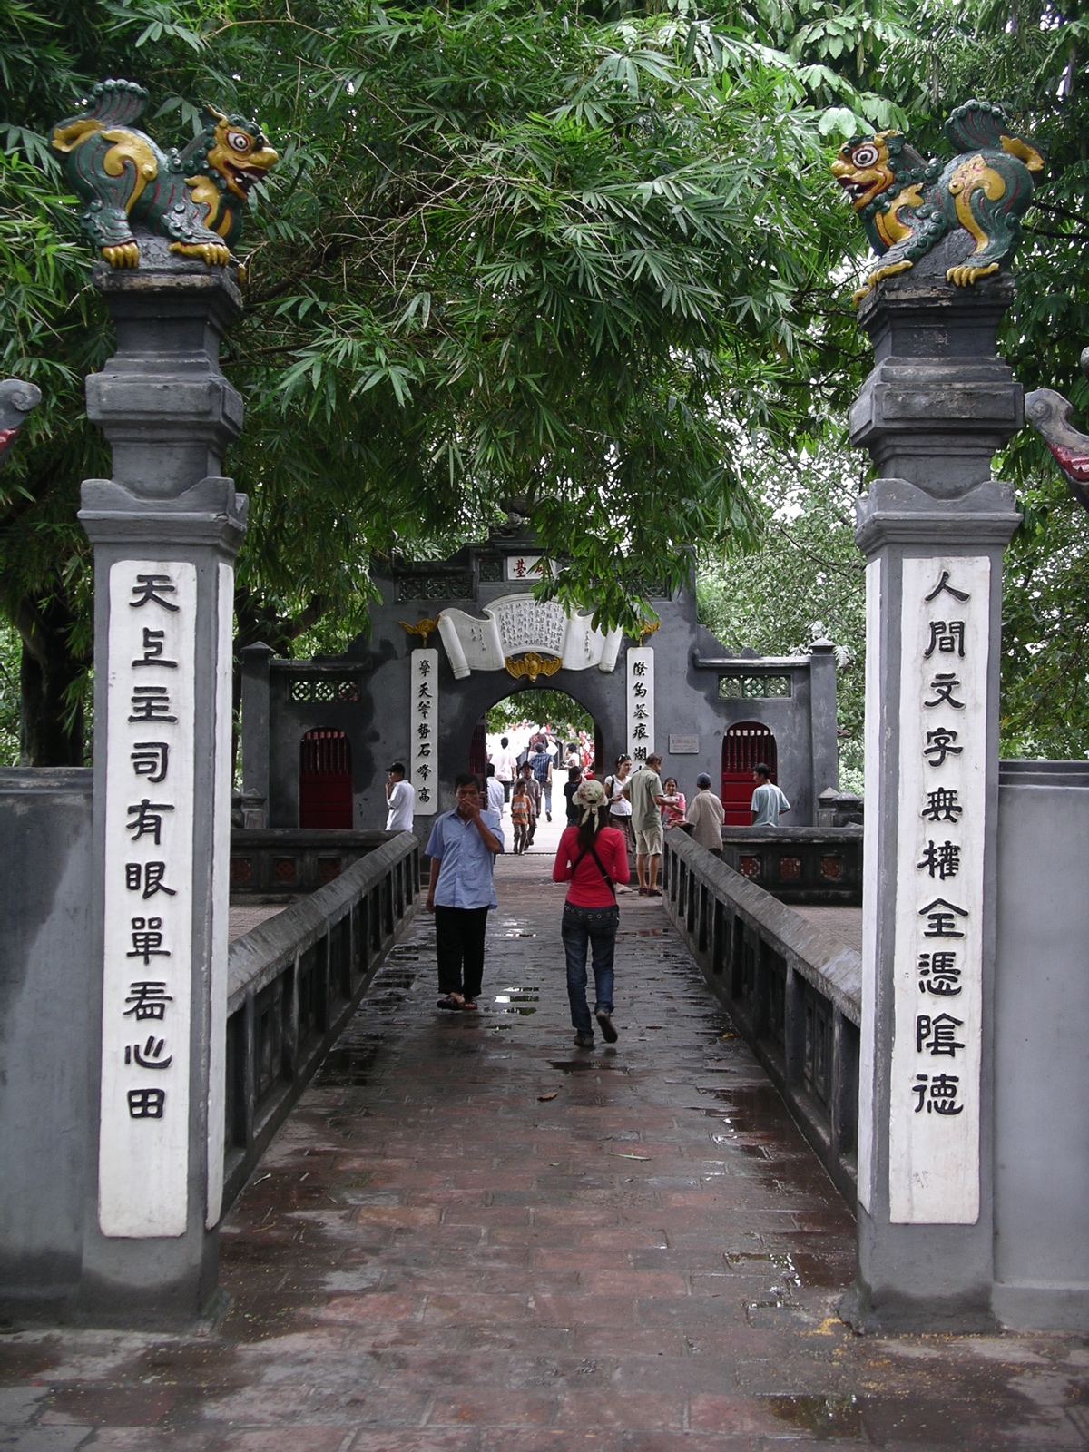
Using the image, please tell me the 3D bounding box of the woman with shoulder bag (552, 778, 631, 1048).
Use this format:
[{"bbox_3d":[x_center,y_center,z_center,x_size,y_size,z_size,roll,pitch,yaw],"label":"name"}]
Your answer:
[{"bbox_3d":[0.292,1.151,13.550,0.490,1.660,0.420,0,0,0],"label":"woman with shoulder bag"}]

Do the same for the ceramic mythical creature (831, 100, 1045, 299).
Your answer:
[{"bbox_3d":[1.411,-1.895,7.820,0.770,0.710,0.400,0,0,-3],"label":"ceramic mythical creature"}]

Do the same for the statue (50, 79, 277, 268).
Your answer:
[{"bbox_3d":[-1.366,-1.965,7.820,0.810,0.730,0.400,0,0,3],"label":"statue"}]

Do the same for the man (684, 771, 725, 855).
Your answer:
[{"bbox_3d":[1.735,1.255,23.500,0.460,1.530,0.330,0,0,-18],"label":"man"}]

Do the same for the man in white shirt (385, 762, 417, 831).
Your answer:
[{"bbox_3d":[-1.680,1.210,25.500,0.340,1.570,0.440,0,0,32],"label":"man in white shirt"}]

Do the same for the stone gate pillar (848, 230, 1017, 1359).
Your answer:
[{"bbox_3d":[1.383,0.270,7.830,0.530,3.700,0.530,1,0,0],"label":"stone gate pillar"}]

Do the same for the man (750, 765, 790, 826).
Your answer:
[{"bbox_3d":[2.600,1.230,25.200,0.490,1.580,0.310,1,0,-30],"label":"man"}]

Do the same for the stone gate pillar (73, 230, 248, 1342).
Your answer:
[{"bbox_3d":[-1.373,0.245,7.830,0.530,3.720,0.530,1,0,0],"label":"stone gate pillar"}]

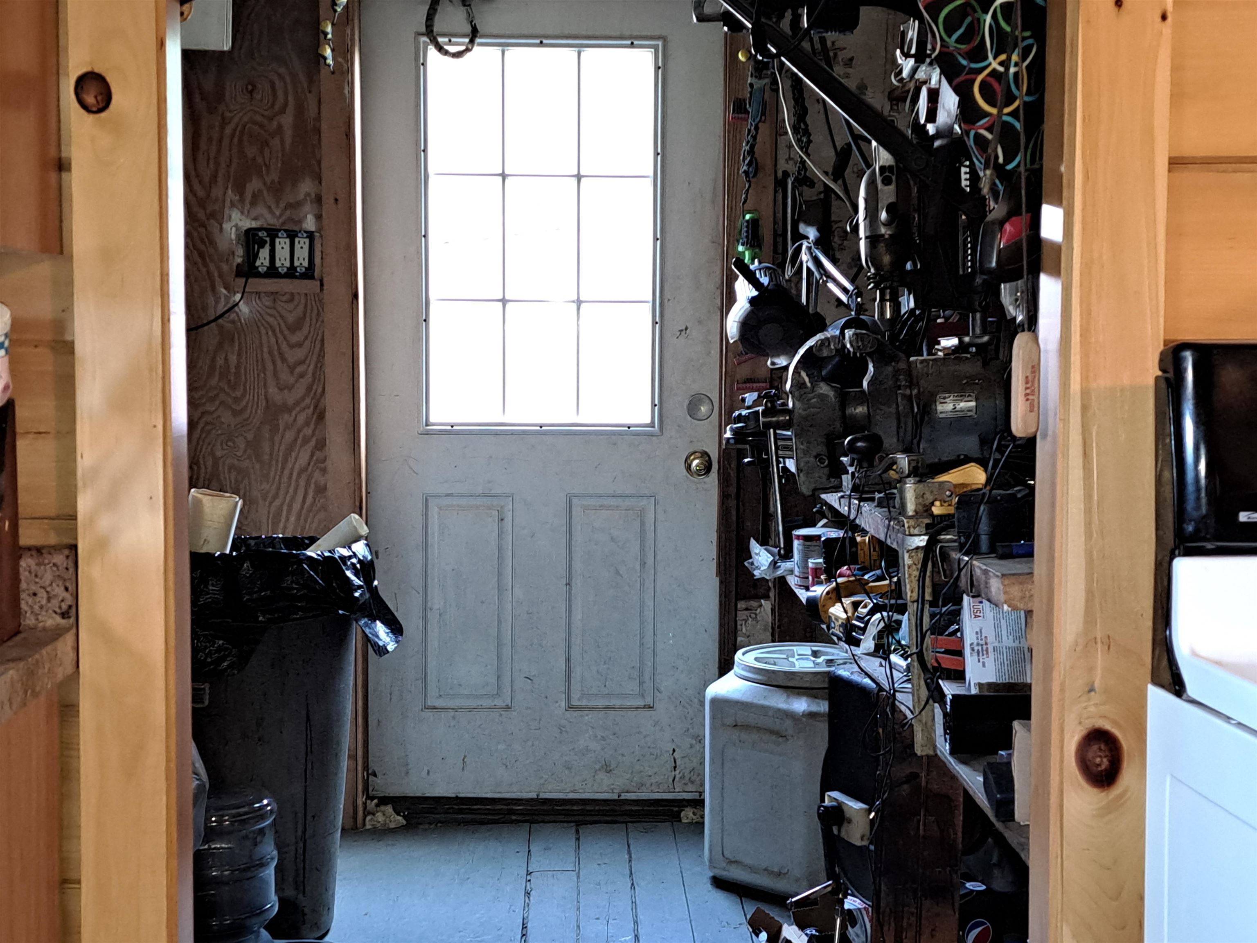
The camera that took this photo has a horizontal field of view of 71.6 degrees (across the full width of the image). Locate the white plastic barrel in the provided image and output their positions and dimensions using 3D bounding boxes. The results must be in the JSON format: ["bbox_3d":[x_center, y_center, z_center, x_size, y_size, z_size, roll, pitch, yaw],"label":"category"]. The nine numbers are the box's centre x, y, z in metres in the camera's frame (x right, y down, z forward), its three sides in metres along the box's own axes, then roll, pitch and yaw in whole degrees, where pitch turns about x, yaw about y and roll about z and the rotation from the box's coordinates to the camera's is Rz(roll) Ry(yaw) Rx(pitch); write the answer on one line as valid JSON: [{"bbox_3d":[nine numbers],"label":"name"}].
[{"bbox_3d":[0.377,0.655,1.975,0.345,0.475,0.345,1,3,26],"label":"white plastic barrel"}]

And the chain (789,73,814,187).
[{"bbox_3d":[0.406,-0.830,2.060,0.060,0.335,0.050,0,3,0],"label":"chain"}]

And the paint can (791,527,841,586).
[{"bbox_3d":[0.421,0.196,1.950,0.110,0.121,0.110,1,3,11],"label":"paint can"}]

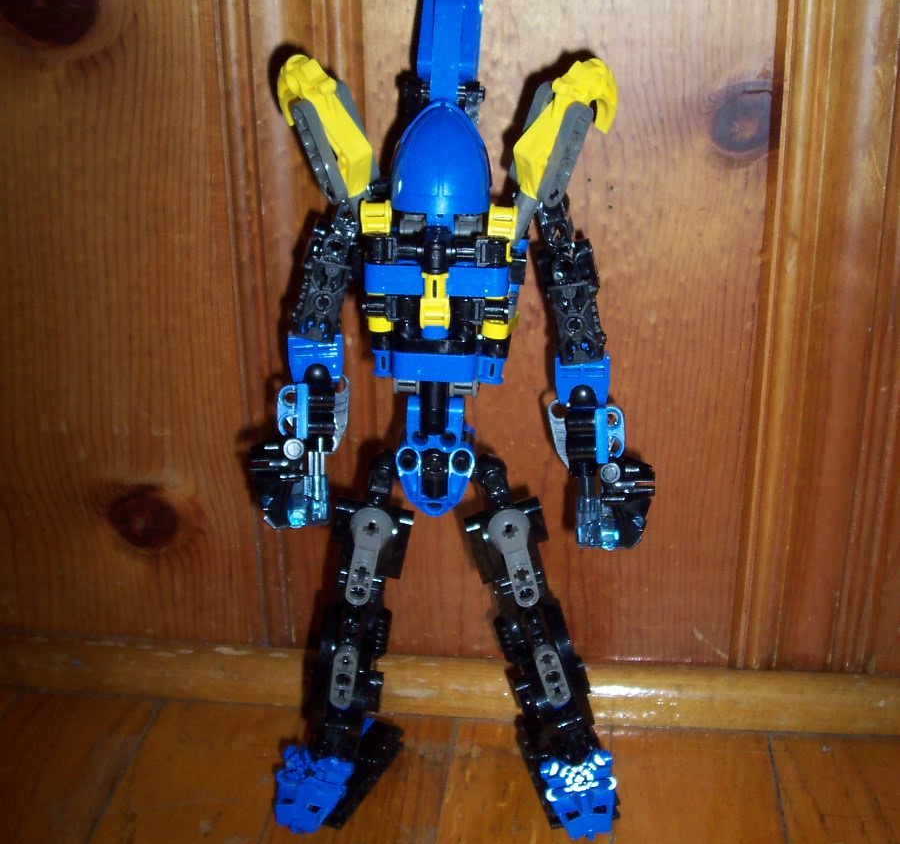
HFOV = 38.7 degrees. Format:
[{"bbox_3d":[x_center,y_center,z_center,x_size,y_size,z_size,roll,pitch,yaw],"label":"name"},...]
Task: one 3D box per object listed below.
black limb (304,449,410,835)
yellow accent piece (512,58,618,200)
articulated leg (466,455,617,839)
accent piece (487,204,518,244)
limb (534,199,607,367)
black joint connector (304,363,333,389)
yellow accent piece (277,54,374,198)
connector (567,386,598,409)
[{"bbox_3d":[-0.031,0.068,0.433,0.033,0.119,0.055,14,23,11],"label":"black limb"},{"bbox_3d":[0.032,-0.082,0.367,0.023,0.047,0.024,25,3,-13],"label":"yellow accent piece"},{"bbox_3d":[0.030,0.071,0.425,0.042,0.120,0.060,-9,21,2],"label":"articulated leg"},{"bbox_3d":[0.014,-0.054,0.349,0.009,0.010,0.010,1,22,6],"label":"accent piece"},{"bbox_3d":[0.038,-0.043,0.397,0.018,0.054,0.018,-10,20,11],"label":"limb"},{"bbox_3d":[-0.043,-0.015,0.418,0.009,0.008,0.009,1,22,6],"label":"black joint connector"},{"bbox_3d":[-0.035,-0.083,0.362,0.013,0.042,0.021,-26,13,-27],"label":"yellow accent piece"},{"bbox_3d":[0.042,-0.008,0.411,0.009,0.008,0.009,1,22,6],"label":"connector"}]

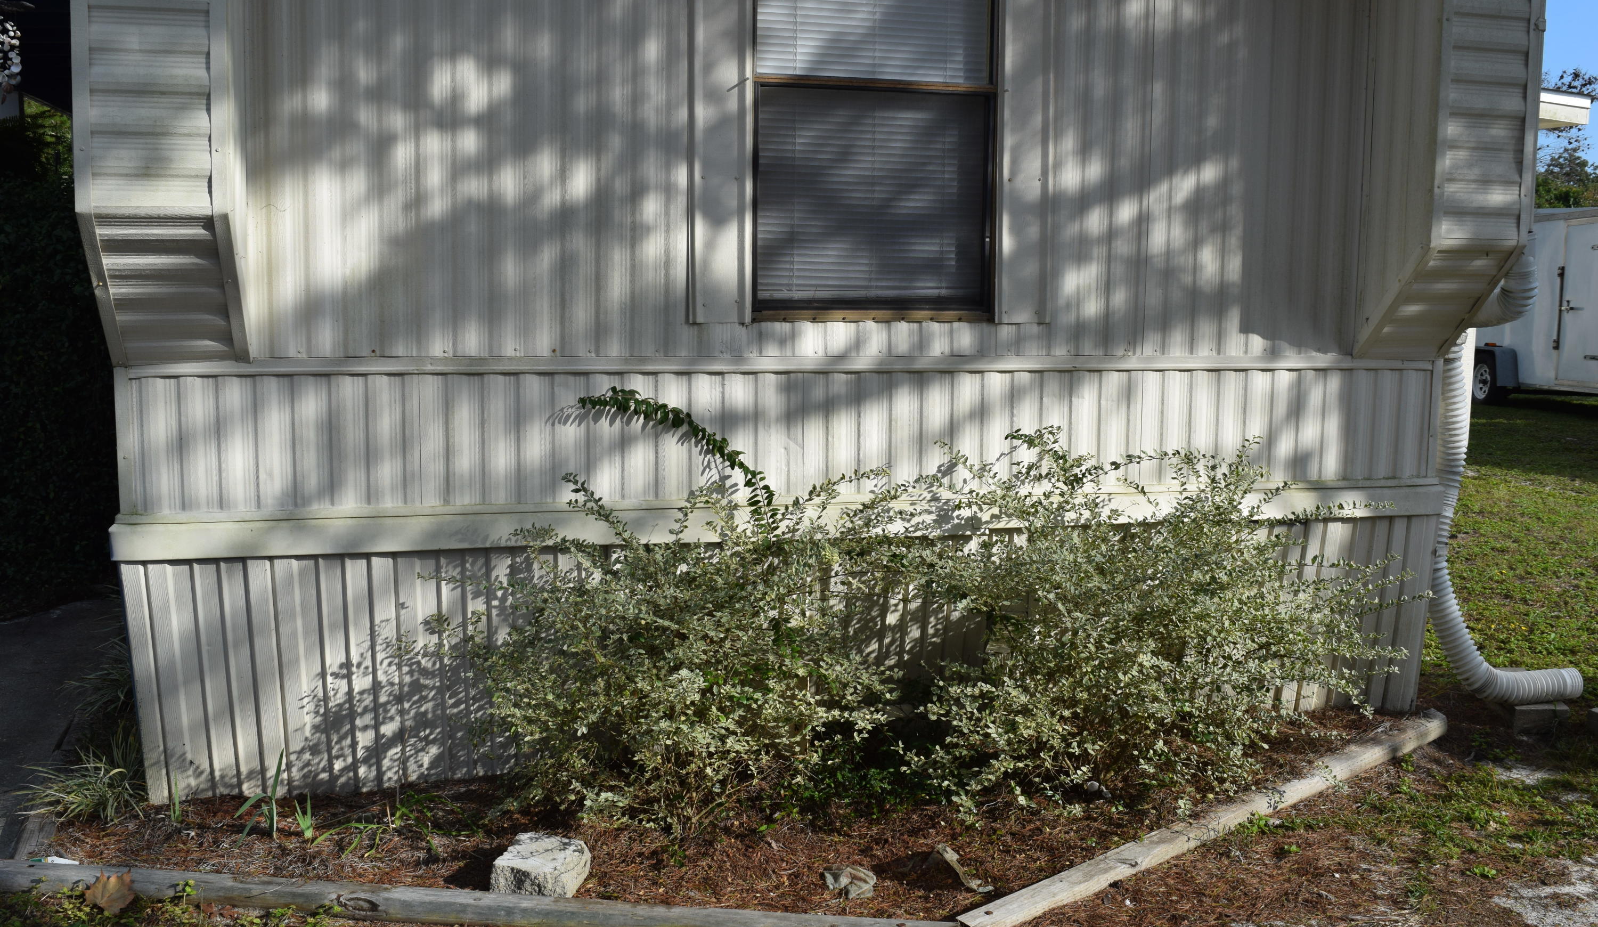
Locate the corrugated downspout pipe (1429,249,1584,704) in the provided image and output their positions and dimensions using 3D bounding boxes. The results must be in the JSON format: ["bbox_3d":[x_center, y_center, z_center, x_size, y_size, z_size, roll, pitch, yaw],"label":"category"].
[{"bbox_3d":[2.553,0.080,4.960,0.610,1.550,0.430,-1,4,-14],"label":"corrugated downspout pipe"}]

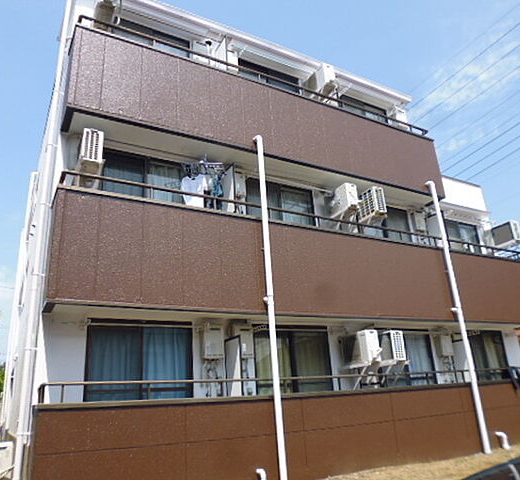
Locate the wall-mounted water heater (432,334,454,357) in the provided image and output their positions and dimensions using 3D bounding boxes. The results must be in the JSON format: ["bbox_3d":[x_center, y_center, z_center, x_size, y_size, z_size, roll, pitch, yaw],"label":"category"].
[{"bbox_3d":[4.143,2.407,10.050,0.329,0.477,0.229,8,-22,-28],"label":"wall-mounted water heater"}]

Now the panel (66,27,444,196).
[{"bbox_3d":[0.683,-2.218,9.020,8.413,1.654,0.180,8,-23,-28],"label":"panel"}]

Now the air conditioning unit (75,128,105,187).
[{"bbox_3d":[-2.540,-1.213,6.576,0.280,0.487,0.770,8,-23,-28],"label":"air conditioning unit"}]

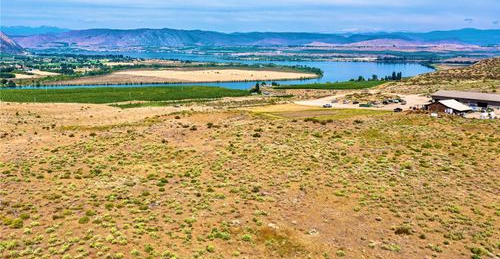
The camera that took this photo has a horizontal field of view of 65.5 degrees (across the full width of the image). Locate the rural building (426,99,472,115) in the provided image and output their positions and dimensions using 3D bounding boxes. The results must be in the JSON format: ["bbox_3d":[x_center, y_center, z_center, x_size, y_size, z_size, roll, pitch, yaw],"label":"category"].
[{"bbox_3d":[111.206,-12.890,218.914,11.945,6.522,21.689,-8,15,-31],"label":"rural building"}]

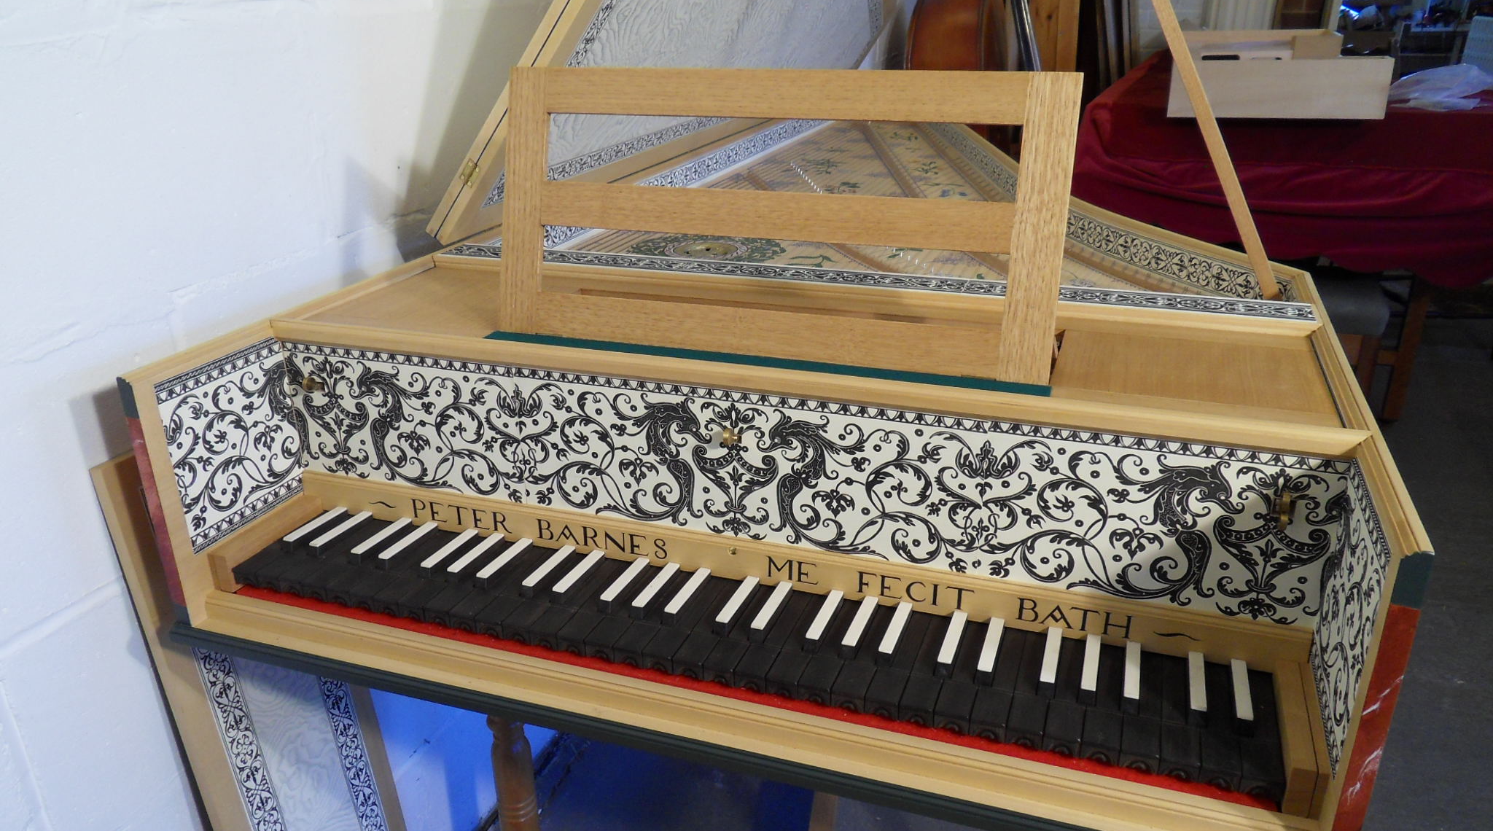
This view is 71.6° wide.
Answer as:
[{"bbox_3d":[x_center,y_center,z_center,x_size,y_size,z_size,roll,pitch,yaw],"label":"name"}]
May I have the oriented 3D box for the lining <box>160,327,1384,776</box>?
[{"bbox_3d":[-0.039,0.070,0.736,0.825,0.145,0.125,7,23,19],"label":"lining"}]

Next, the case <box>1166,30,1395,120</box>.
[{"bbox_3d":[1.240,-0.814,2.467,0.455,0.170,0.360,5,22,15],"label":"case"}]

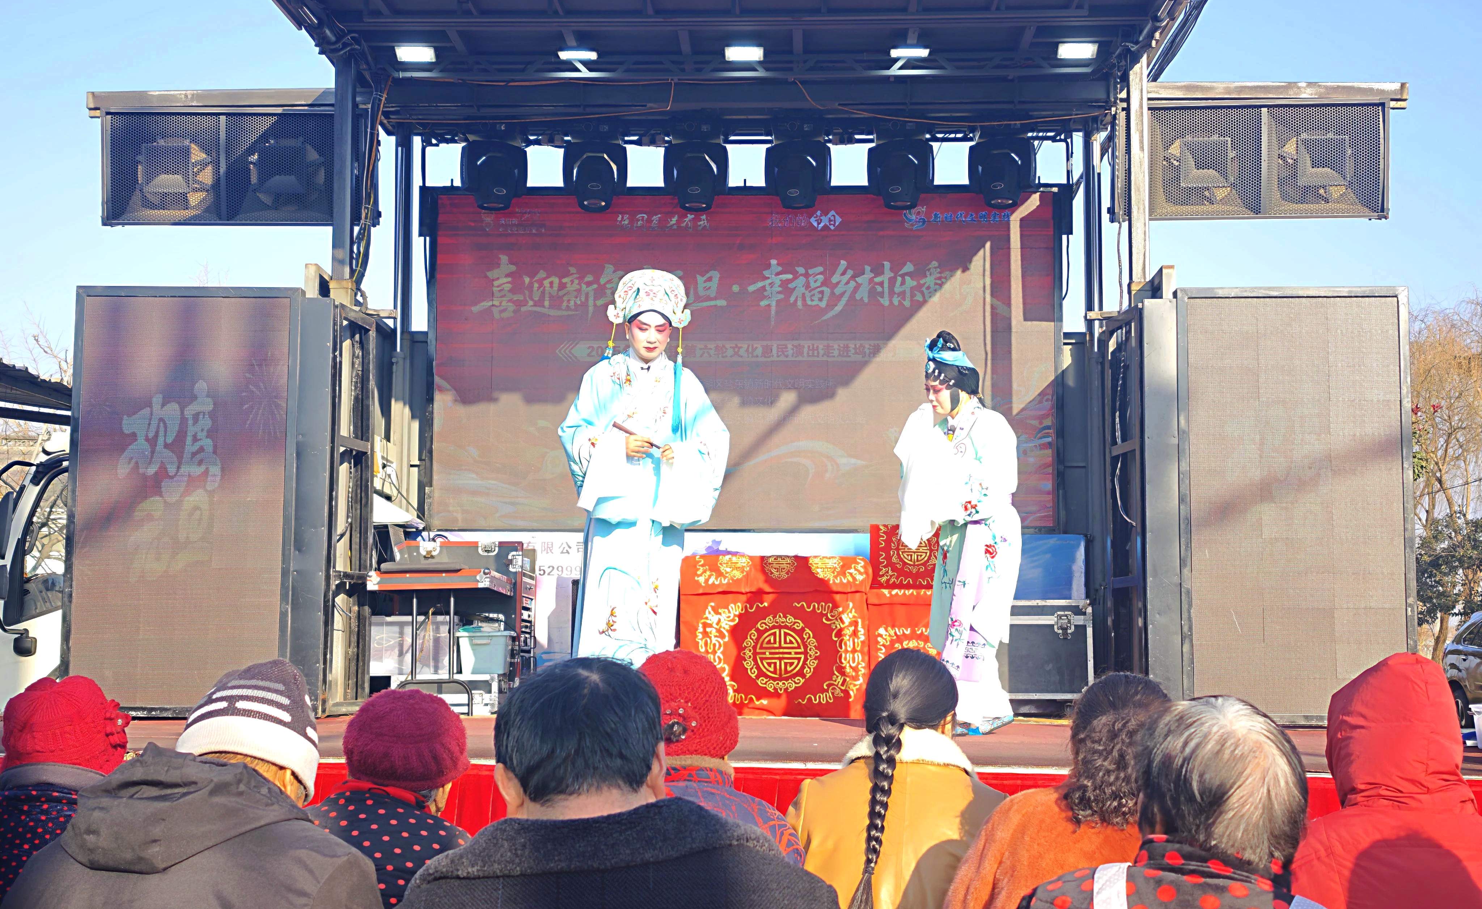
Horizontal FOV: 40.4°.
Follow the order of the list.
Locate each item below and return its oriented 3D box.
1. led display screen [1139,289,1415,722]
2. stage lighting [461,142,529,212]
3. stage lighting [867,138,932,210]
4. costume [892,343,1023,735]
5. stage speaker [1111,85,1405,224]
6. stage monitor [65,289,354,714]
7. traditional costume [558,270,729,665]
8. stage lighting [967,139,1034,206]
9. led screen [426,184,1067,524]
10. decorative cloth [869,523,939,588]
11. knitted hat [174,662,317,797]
[{"bbox_3d":[2.490,0.234,9.312,1.180,2.010,0.150,0,-6,3],"label":"led display screen"},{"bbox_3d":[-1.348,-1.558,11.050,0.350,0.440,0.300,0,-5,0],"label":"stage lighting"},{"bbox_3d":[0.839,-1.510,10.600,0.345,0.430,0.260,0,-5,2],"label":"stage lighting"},{"bbox_3d":[0.904,0.321,8.380,0.470,1.660,0.380,-4,-7,40],"label":"costume"},{"bbox_3d":[2.509,-1.462,9.950,1.390,0.640,0.420,1,1,3],"label":"stage speaker"},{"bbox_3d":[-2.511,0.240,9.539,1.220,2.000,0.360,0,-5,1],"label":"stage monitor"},{"bbox_3d":[-0.389,0.191,8.013,0.680,1.840,0.460,0,-5,0],"label":"traditional costume"},{"bbox_3d":[1.376,-1.492,10.650,0.325,0.370,0.280,0,-5,1],"label":"stage lighting"},{"bbox_3d":[0.026,-0.534,11.520,3.580,1.960,0.130,0,-5,1],"label":"led screen"},{"bbox_3d":[0.856,0.511,10.150,0.410,0.330,0.070,0,-5,0],"label":"decorative cloth"},{"bbox_3d":[-0.707,0.392,2.880,0.195,0.180,0.220,16,-15,2],"label":"knitted hat"}]

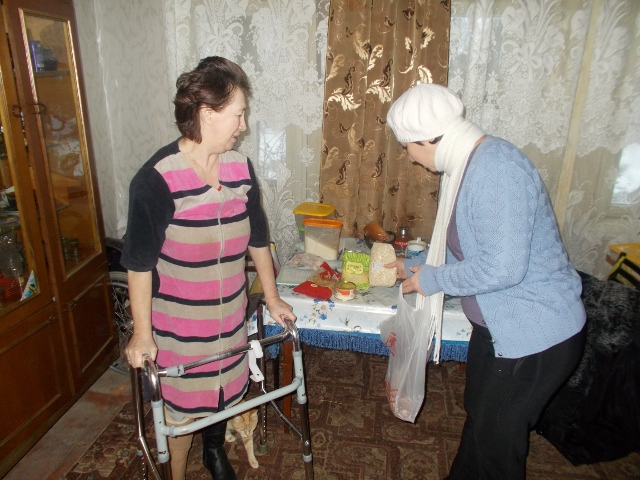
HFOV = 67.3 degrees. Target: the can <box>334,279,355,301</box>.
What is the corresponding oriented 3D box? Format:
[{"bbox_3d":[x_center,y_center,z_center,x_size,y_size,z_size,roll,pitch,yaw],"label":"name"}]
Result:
[{"bbox_3d":[0.109,0.207,1.993,0.092,0.052,0.092,3,18,8],"label":"can"}]

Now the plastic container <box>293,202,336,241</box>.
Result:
[{"bbox_3d":[-0.018,-0.072,2.621,0.190,0.200,0.170,5,18,15],"label":"plastic container"}]

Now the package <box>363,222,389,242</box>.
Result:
[{"bbox_3d":[0.293,-0.040,2.467,0.145,0.080,0.090,19,19,2],"label":"package"}]

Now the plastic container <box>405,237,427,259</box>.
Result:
[{"bbox_3d":[0.476,0.054,2.353,0.110,0.126,0.110,3,18,8],"label":"plastic container"}]

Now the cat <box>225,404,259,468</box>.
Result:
[{"bbox_3d":[-0.341,0.798,2.200,0.155,0.255,0.380,-1,18,-4],"label":"cat"}]

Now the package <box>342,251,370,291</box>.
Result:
[{"bbox_3d":[0.160,0.119,2.082,0.120,0.166,0.060,4,18,10],"label":"package"}]

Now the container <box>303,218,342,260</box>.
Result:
[{"bbox_3d":[0.021,-0.008,2.450,0.200,0.182,0.100,9,20,25],"label":"container"}]

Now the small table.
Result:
[{"bbox_3d":[0.344,0.485,2.405,1.040,0.730,0.860,3,18,8],"label":"small table"}]

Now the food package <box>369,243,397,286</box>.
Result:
[{"bbox_3d":[0.279,0.102,2.096,0.120,0.190,0.075,3,18,8],"label":"food package"}]

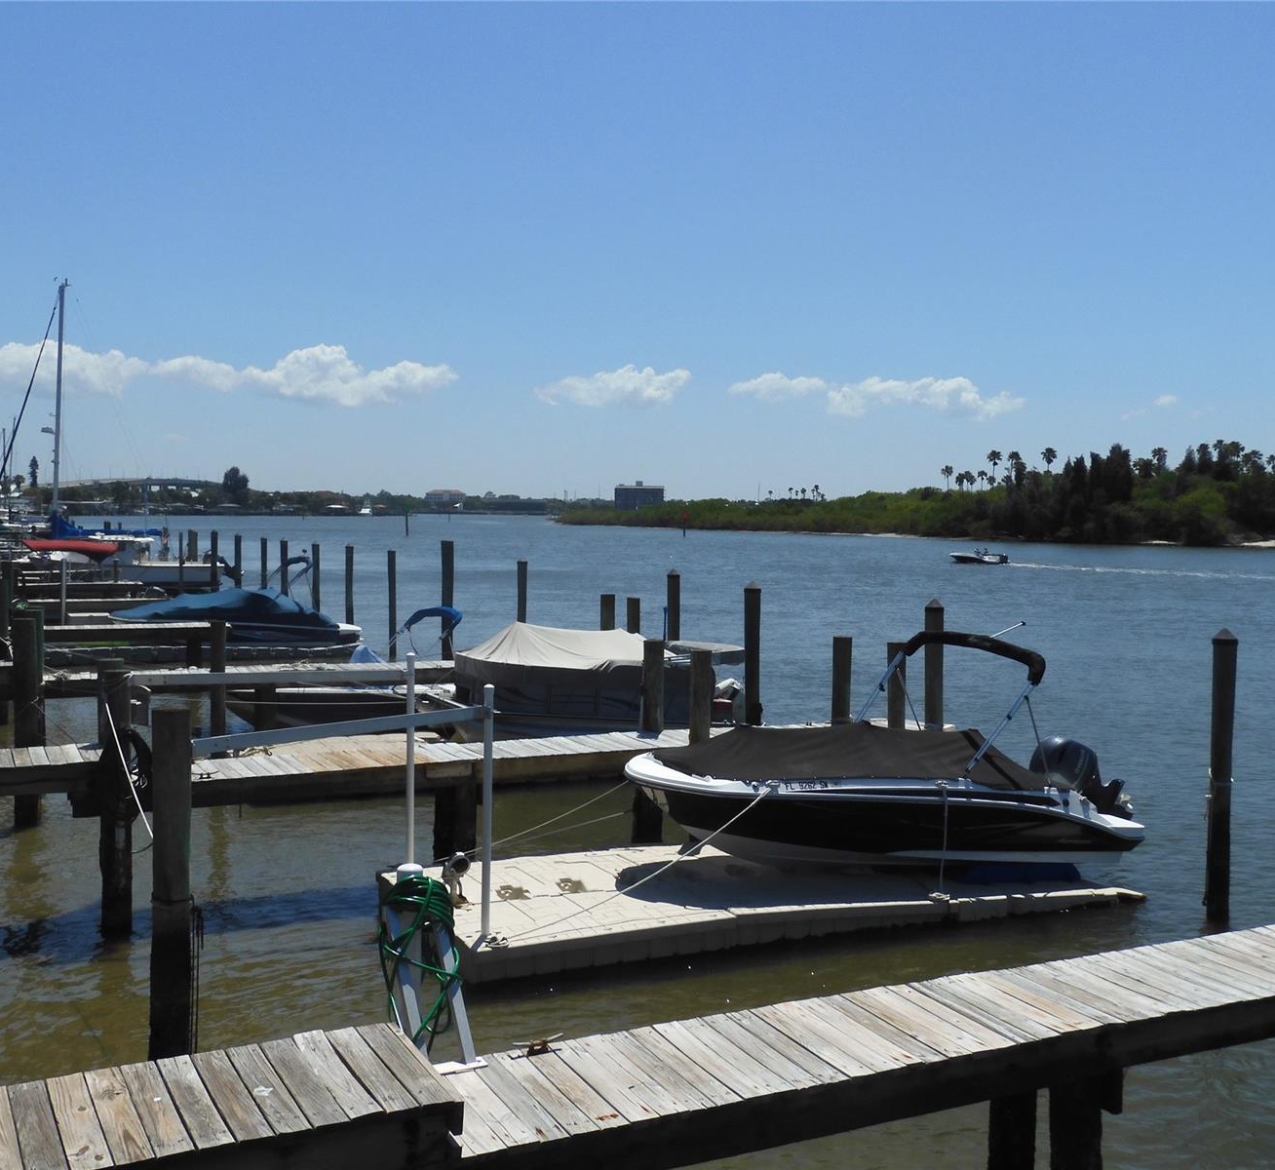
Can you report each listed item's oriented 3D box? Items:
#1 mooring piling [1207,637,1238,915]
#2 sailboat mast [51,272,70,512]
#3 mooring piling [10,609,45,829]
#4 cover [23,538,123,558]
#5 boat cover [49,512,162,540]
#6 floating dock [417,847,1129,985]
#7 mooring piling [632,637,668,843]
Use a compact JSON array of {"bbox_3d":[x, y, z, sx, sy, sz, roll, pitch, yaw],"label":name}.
[{"bbox_3d":[5.831,1.888,13.465,0.250,2.910,0.250,1,3,0],"label":"mooring piling"},{"bbox_3d":[-27.670,-8.315,64.712,0.250,12.270,0.200,1,3,-25],"label":"sailboat mast"},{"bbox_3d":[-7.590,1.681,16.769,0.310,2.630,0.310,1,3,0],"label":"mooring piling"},{"bbox_3d":[-19.227,-1.203,46.016,3.100,0.750,1.300,-1,3,-25],"label":"cover"},{"bbox_3d":[-27.561,-3.017,70.004,5.410,1.421,0.406,-1,3,-23],"label":"boat cover"},{"bbox_3d":[1.339,3.153,14.091,7.105,0.386,2.791,0,3,-21],"label":"floating dock"},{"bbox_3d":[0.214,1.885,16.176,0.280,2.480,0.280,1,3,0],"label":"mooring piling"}]

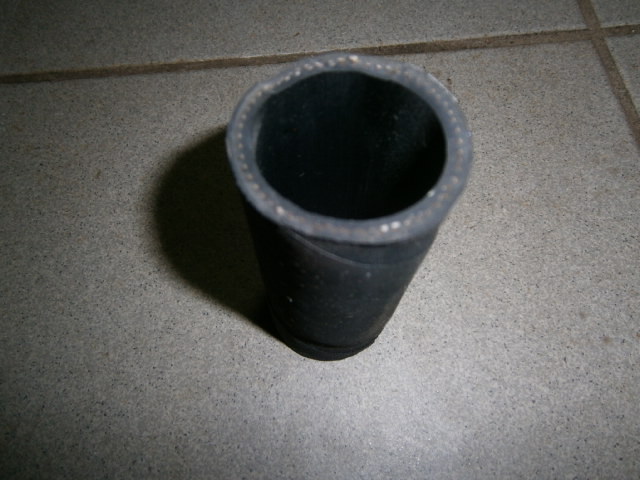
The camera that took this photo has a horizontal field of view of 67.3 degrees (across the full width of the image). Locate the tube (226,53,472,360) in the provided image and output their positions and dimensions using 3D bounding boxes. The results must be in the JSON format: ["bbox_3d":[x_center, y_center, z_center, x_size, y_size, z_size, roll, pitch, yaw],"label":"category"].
[{"bbox_3d":[0.005,0.001,0.125,0.043,0.086,0.043,0,64,-2],"label":"tube"}]

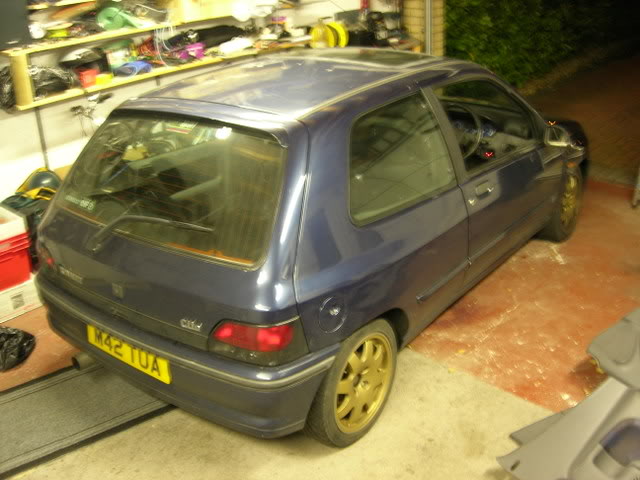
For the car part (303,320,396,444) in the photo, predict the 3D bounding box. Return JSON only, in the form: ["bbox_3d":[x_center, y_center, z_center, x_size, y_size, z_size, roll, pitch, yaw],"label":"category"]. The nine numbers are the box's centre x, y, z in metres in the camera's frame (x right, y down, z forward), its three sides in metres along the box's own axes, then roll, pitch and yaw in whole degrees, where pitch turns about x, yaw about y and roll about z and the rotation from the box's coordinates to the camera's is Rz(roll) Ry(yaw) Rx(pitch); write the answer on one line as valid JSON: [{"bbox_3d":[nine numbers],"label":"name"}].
[{"bbox_3d":[0.108,0.560,2.919,0.195,0.580,0.580,16,29,33],"label":"car part"}]

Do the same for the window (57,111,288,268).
[{"bbox_3d":[-0.619,-0.254,2.807,1.180,0.470,0.080,16,-8,33],"label":"window"}]

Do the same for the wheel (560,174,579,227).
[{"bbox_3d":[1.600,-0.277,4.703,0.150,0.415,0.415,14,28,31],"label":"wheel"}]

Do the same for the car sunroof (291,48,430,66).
[{"bbox_3d":[0.196,-0.979,3.702,0.780,0.040,0.420,16,29,33],"label":"car sunroof"}]

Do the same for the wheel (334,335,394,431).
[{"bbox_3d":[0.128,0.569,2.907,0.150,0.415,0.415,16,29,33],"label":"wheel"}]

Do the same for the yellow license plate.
[{"bbox_3d":[-0.784,0.451,2.853,0.520,0.111,0.020,16,25,33],"label":"yellow license plate"}]

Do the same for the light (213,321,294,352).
[{"bbox_3d":[-0.231,0.328,2.481,0.285,0.120,0.120,16,29,33],"label":"light"}]

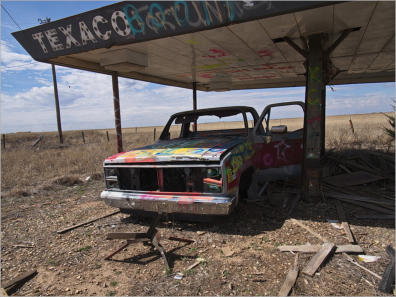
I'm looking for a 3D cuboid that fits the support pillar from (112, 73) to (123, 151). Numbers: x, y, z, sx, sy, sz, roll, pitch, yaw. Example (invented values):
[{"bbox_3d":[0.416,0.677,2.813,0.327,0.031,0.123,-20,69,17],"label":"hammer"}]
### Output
[{"bbox_3d":[-2.014,-0.586,6.960,0.135,2.570,0.135,1,7,25],"label":"support pillar"}]

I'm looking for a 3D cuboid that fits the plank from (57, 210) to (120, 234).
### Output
[{"bbox_3d":[-1.489,1.020,3.885,0.050,0.030,0.999,3,8,36],"label":"plank"}]

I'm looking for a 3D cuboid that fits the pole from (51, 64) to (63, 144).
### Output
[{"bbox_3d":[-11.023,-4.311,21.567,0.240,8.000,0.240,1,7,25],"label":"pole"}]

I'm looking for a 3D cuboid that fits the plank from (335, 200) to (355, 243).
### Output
[{"bbox_3d":[1.945,0.916,3.674,0.085,0.030,1.540,1,7,22],"label":"plank"}]

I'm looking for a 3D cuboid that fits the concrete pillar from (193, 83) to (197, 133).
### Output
[{"bbox_3d":[-0.092,-0.912,9.458,0.130,2.670,0.130,1,7,25],"label":"concrete pillar"}]

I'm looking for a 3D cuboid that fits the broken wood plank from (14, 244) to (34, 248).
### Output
[{"bbox_3d":[-1.976,1.111,3.112,0.288,0.015,0.030,0,6,12],"label":"broken wood plank"}]

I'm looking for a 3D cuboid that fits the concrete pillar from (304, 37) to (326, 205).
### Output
[{"bbox_3d":[1.839,-0.429,4.297,0.290,2.620,0.270,1,7,25],"label":"concrete pillar"}]

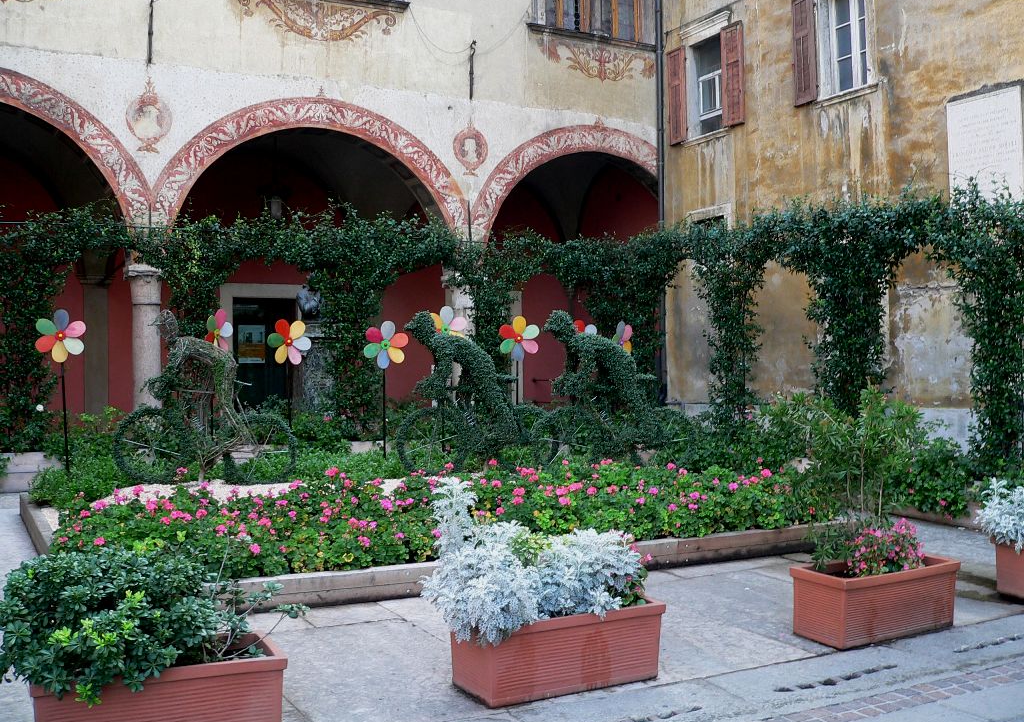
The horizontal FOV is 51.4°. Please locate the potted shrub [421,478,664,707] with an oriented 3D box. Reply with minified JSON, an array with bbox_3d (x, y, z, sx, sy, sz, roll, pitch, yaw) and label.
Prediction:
[{"bbox_3d":[0.190,1.121,5.380,1.080,1.020,0.540,0,0,-28],"label":"potted shrub"}]

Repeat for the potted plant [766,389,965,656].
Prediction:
[{"bbox_3d":[2.120,0.890,6.360,1.100,1.440,0.680,0,0,-30],"label":"potted plant"}]

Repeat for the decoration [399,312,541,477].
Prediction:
[{"bbox_3d":[-0.360,0.328,11.100,1.800,1.690,0.550,0,0,-16],"label":"decoration"}]

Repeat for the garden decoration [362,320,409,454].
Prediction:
[{"bbox_3d":[-1.391,0.338,11.800,0.500,1.620,0.160,0,0,-9],"label":"garden decoration"}]

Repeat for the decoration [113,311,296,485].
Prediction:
[{"bbox_3d":[-3.022,0.370,10.500,1.830,1.710,0.550,0,0,-16],"label":"decoration"}]

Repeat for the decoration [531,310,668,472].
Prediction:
[{"bbox_3d":[1.064,0.297,11.500,1.800,1.700,0.550,0,0,-16],"label":"decoration"}]

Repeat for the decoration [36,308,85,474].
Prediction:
[{"bbox_3d":[-4.517,0.327,10.700,0.530,1.700,0.160,0,0,-24],"label":"decoration"}]

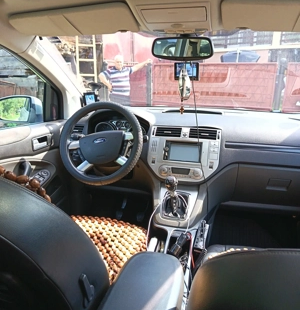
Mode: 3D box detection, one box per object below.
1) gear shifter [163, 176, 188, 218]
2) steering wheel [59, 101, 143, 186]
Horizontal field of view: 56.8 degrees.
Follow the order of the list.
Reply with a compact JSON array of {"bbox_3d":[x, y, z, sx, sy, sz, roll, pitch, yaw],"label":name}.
[{"bbox_3d":[0.113,0.164,1.144,0.095,0.145,0.120,3,13,10],"label":"gear shifter"},{"bbox_3d":[-0.218,-0.054,1.269,0.388,0.388,0.090,-7,-11,9],"label":"steering wheel"}]

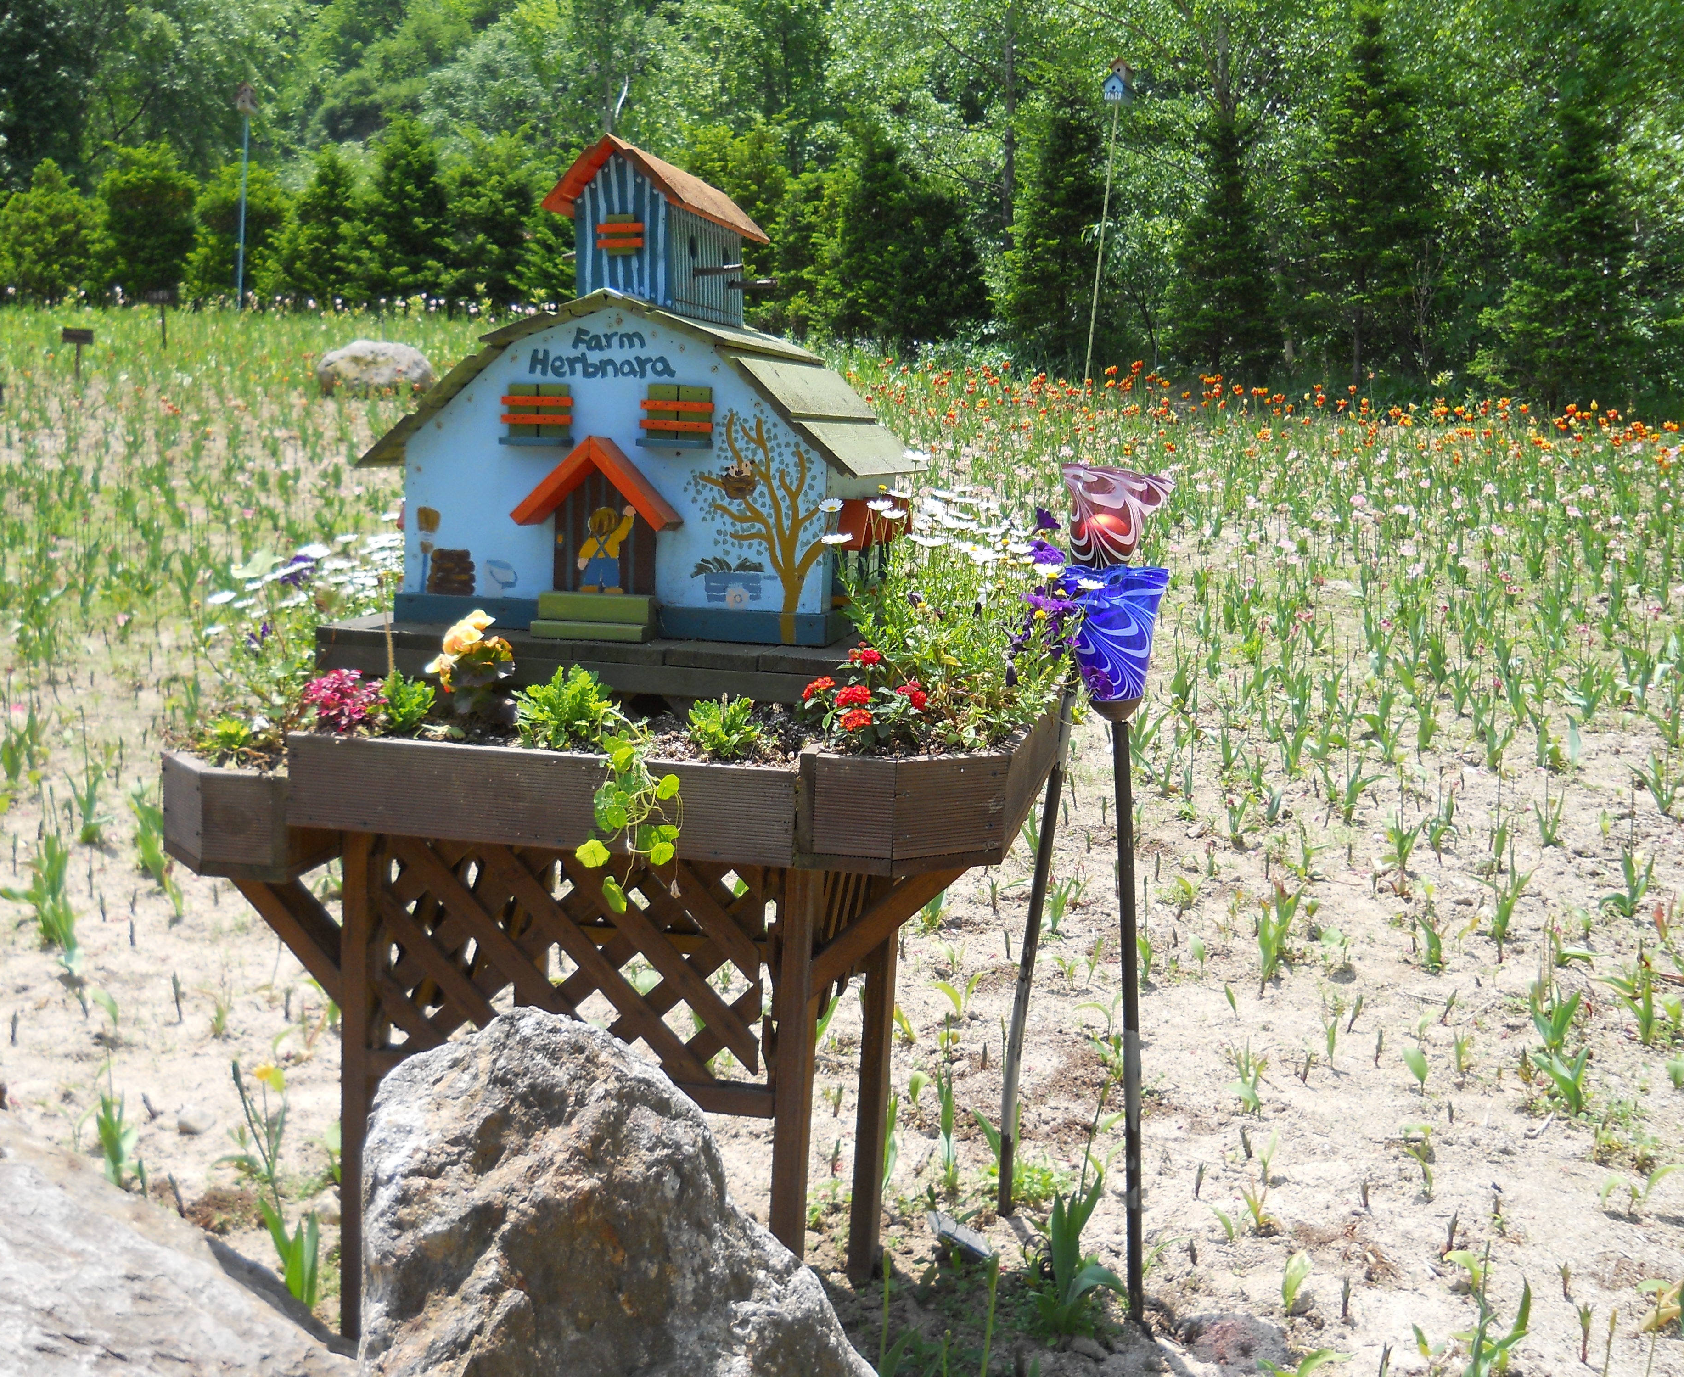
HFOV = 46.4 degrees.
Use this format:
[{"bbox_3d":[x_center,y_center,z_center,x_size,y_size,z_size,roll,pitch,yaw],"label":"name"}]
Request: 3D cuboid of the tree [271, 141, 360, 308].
[{"bbox_3d":[-6.706,-5.893,25.000,1.260,2.050,1.260,1,7,0],"label":"tree"}]

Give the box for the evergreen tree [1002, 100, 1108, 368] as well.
[{"bbox_3d":[1.986,-4.153,18.300,1.020,2.570,1.020,1,7,0],"label":"evergreen tree"}]

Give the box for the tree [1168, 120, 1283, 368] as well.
[{"bbox_3d":[3.467,-4.007,17.800,1.040,2.430,1.040,1,7,0],"label":"tree"}]

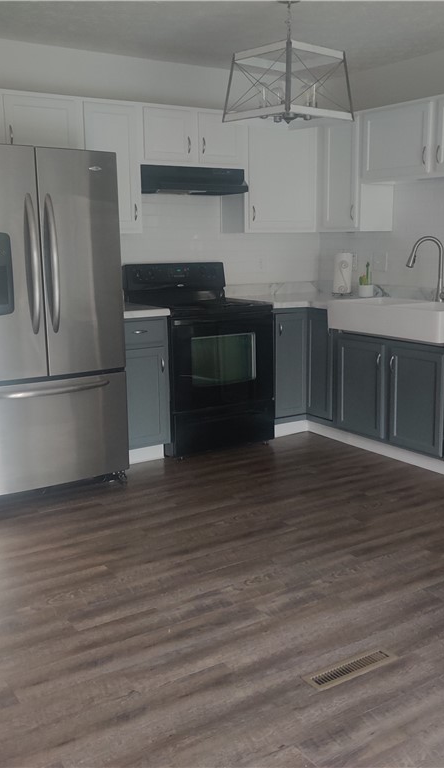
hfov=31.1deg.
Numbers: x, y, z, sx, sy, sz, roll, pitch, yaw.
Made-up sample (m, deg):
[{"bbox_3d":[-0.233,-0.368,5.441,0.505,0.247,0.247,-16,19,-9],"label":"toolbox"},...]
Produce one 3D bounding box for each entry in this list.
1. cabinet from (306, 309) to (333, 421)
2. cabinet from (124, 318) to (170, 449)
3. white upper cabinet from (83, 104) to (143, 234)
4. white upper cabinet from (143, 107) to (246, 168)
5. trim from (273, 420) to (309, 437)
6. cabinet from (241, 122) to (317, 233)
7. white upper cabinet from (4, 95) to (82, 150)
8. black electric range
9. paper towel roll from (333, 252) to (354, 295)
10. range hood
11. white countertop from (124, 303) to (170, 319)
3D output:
[{"bbox_3d":[0.893,-0.139,5.394,0.592,0.782,0.270,-7,12,-32],"label":"cabinet"},{"bbox_3d":[-0.649,-0.038,4.917,0.378,0.782,0.625,-7,12,-32],"label":"cabinet"},{"bbox_3d":[-0.721,-1.299,4.835,0.363,0.762,0.315,-7,12,-32],"label":"white upper cabinet"},{"bbox_3d":[-0.249,-1.556,5.098,0.762,0.359,0.315,-7,12,-32],"label":"white upper cabinet"},{"bbox_3d":[0.457,0.308,5.405,0.314,0.088,0.016,-7,12,-32],"label":"trim"},{"bbox_3d":[0.329,-1.431,5.507,0.615,0.762,0.325,-7,12,-32],"label":"cabinet"},{"bbox_3d":[-1.068,-1.452,4.581,0.460,0.363,0.315,-7,12,-32],"label":"white upper cabinet"},{"bbox_3d":[-0.152,-0.182,5.154,0.755,1.153,0.690,-7,12,-32],"label":"black electric range"},{"bbox_3d":[0.855,-0.781,5.708,0.150,0.295,0.150,0,10,0],"label":"paper towel roll"},{"bbox_3d":[-0.235,-1.300,5.126,0.762,0.154,0.360,-7,12,-32],"label":"range hood"},{"bbox_3d":[-0.634,-0.446,4.866,0.370,0.041,0.641,-7,12,-32],"label":"white countertop"}]

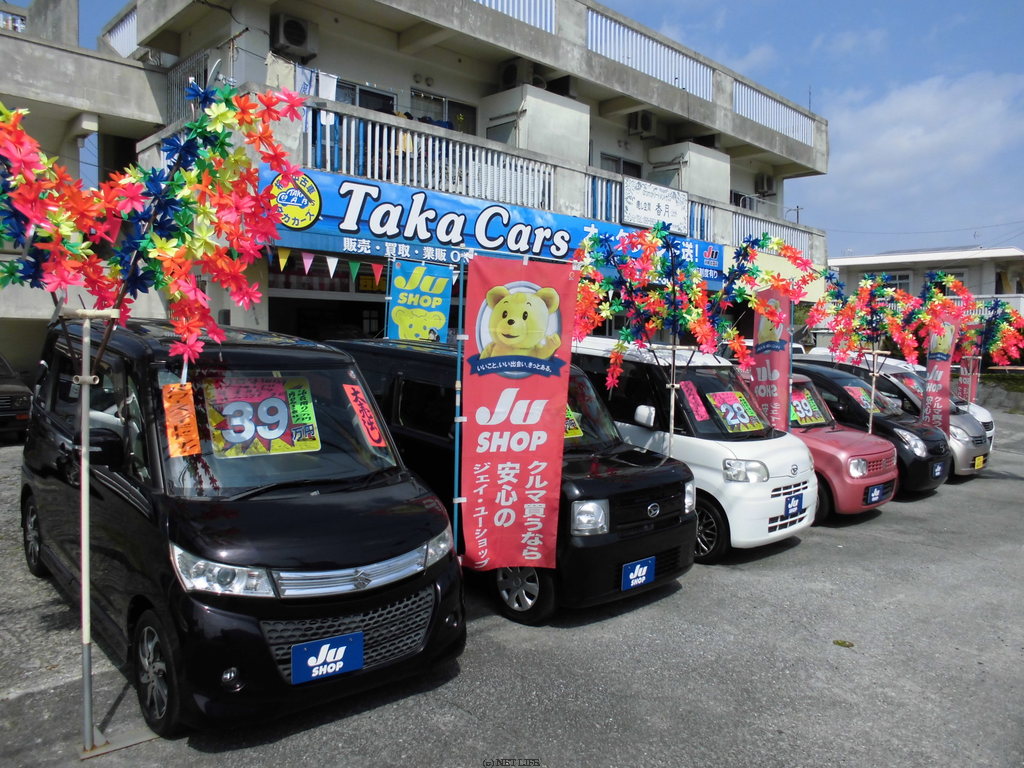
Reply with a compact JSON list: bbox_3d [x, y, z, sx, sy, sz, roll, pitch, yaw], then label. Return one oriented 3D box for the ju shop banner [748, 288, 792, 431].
[{"bbox_3d":[2.671,-0.139,7.900,0.060,1.800,0.600,1,3,-19],"label":"ju shop banner"}]

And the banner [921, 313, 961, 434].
[{"bbox_3d":[5.961,-0.104,10.650,0.600,1.800,0.060,0,3,-35],"label":"banner"}]

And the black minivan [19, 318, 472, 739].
[{"bbox_3d":[-1.739,0.525,4.575,1.475,1.735,3.395,0,4,-42],"label":"black minivan"}]

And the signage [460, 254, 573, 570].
[{"bbox_3d":[0.026,0.170,4.430,0.620,1.800,0.060,2,3,-12],"label":"signage"}]

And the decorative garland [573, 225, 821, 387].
[{"bbox_3d":[1.451,-0.618,6.050,1.850,1.220,0.950,2,3,14],"label":"decorative garland"}]

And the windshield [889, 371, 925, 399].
[{"bbox_3d":[6.284,0.140,11.758,1.300,0.580,0.720,-1,4,-42],"label":"windshield"}]

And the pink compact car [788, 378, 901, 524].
[{"bbox_3d":[2.872,0.625,9.418,1.475,1.510,3.395,0,4,-43],"label":"pink compact car"}]

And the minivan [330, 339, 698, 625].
[{"bbox_3d":[-0.227,0.575,6.055,1.475,1.640,3.395,0,4,-43],"label":"minivan"}]

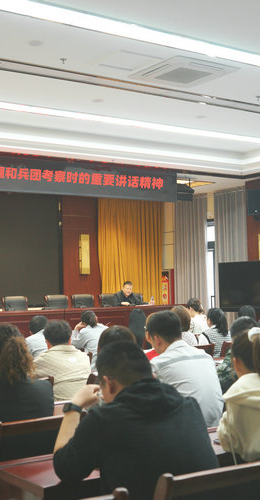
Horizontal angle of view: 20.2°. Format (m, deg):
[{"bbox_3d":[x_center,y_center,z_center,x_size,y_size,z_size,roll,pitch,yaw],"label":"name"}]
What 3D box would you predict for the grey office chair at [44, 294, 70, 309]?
[{"bbox_3d":[-1.140,1.278,12.577,0.560,1.000,0.600,1,-3,-34],"label":"grey office chair"}]

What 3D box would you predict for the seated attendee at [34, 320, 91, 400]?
[{"bbox_3d":[-0.525,1.116,5.099,0.520,1.260,0.750,1,-3,-36],"label":"seated attendee"}]

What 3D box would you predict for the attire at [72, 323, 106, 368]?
[{"bbox_3d":[-0.404,1.070,7.655,0.500,0.620,0.420,0,-3,-21],"label":"attire"}]

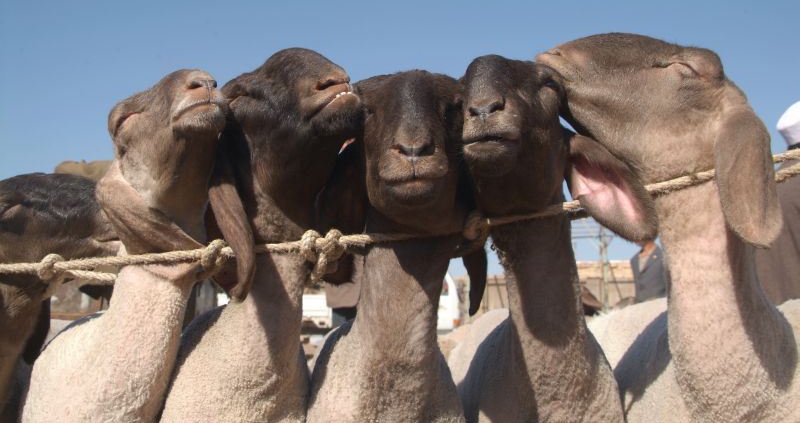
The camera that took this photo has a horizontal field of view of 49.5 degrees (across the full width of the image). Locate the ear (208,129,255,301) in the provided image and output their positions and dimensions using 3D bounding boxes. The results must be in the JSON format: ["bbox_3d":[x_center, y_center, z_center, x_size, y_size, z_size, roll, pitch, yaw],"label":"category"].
[{"bbox_3d":[-0.237,0.004,1.220,0.055,0.235,0.045,-12,-11,24],"label":"ear"}]

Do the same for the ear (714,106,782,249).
[{"bbox_3d":[0.465,-0.048,1.160,0.072,0.185,0.042,-7,-5,3],"label":"ear"}]

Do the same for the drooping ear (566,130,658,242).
[{"bbox_3d":[0.293,-0.035,1.200,0.080,0.185,0.050,-43,-15,15],"label":"drooping ear"}]

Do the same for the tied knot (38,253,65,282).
[{"bbox_3d":[-0.498,0.080,1.240,0.035,0.042,0.034,1,-7,-6],"label":"tied knot"}]

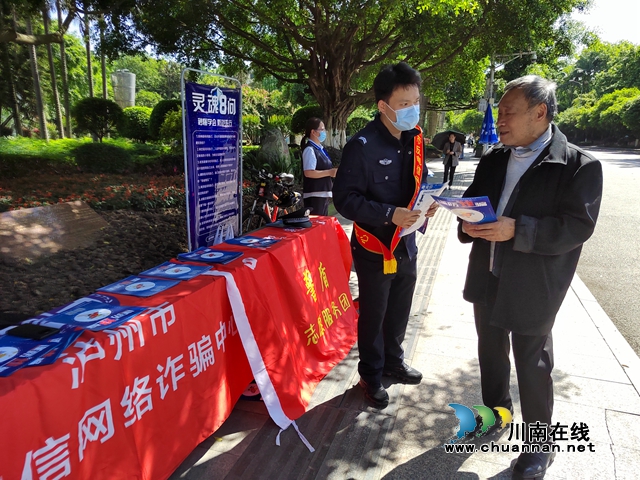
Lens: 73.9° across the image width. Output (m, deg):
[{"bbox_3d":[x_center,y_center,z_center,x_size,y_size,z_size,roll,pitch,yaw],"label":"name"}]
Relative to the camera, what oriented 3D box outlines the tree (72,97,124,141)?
[{"bbox_3d":[-8.856,-4.838,17.000,2.050,1.800,2.000,-6,16,-24],"label":"tree"}]

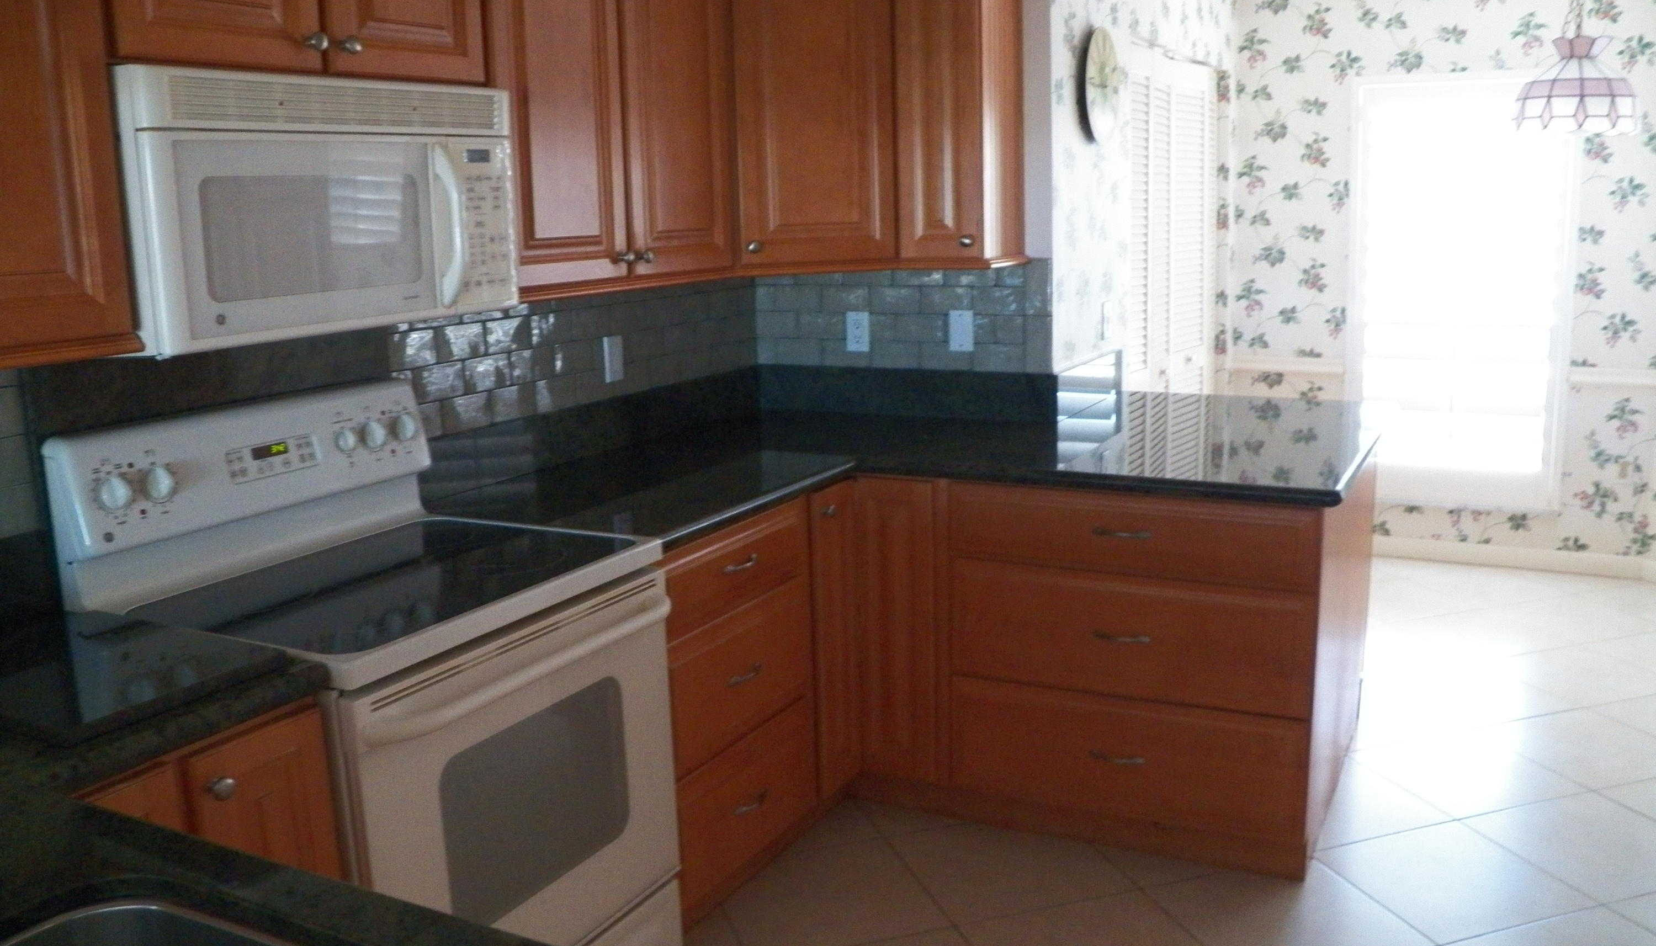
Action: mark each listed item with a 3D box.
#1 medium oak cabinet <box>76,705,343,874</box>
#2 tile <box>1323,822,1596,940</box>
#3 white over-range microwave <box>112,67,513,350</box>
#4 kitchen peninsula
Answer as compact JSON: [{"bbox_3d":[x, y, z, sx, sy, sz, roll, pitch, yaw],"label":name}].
[{"bbox_3d":[-1.049,0.769,1.904,0.620,0.875,0.450,4,13,27],"label":"medium oak cabinet"},{"bbox_3d":[1.386,0.915,3.000,0.438,0.014,0.438,-6,12,-17],"label":"tile"},{"bbox_3d":[-0.919,-0.447,2.275,0.395,0.408,0.766,4,13,27],"label":"white over-range microwave"},{"bbox_3d":[0.383,0.330,3.408,1.767,1.040,2.098,4,13,27],"label":"kitchen peninsula"}]

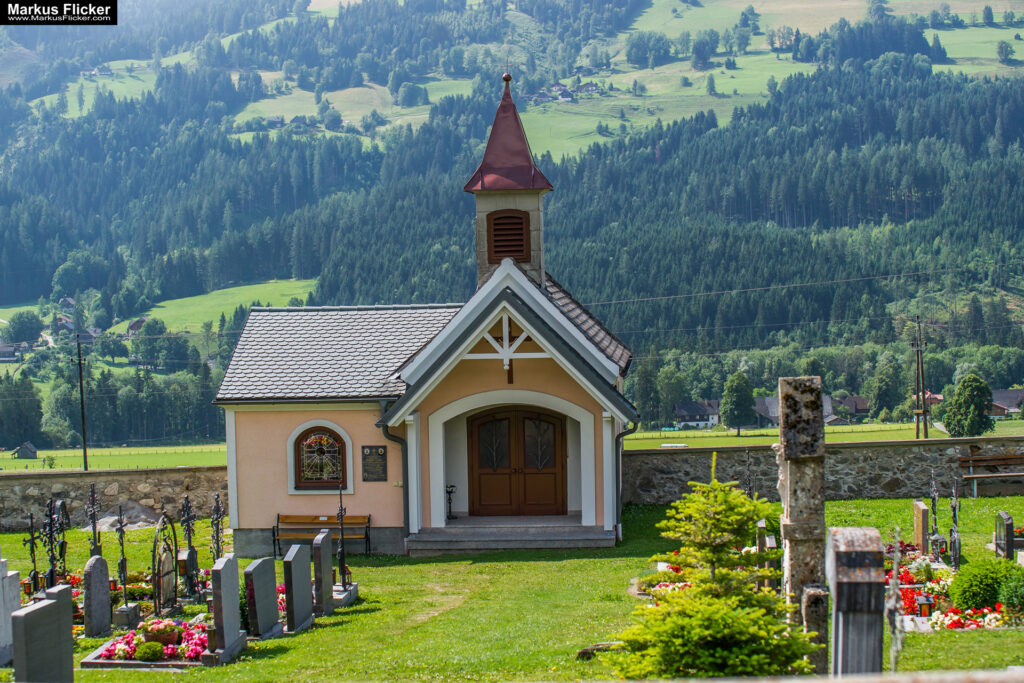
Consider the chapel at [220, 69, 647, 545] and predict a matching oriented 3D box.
[{"bbox_3d":[-1.371,-0.631,37.947,7.480,8.466,7.000,-1,2,4],"label":"chapel"}]

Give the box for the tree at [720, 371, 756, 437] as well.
[{"bbox_3d":[56.684,15.568,500.000,8.663,16.572,8.663,-1,2,4],"label":"tree"}]

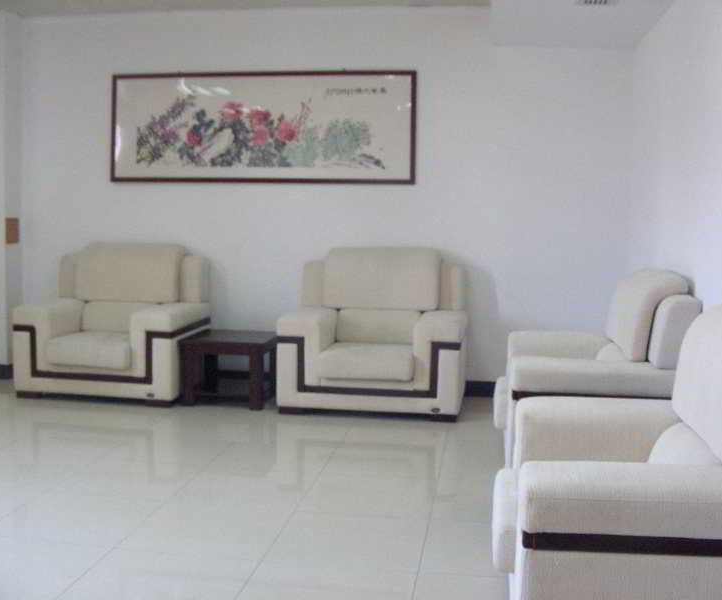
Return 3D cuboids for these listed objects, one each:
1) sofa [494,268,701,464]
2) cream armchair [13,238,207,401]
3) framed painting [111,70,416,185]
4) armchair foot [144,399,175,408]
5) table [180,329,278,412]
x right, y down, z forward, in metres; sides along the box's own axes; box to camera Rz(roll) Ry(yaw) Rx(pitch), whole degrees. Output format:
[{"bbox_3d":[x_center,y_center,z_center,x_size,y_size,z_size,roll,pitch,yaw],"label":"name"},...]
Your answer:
[{"bbox_3d":[1.158,0.345,4.531,0.926,1.074,1.187,1,5,8],"label":"sofa"},{"bbox_3d":[-1.775,0.139,6.331,1.187,1.074,0.886,2,6,11],"label":"cream armchair"},{"bbox_3d":[-0.732,-1.246,6.387,2.265,0.784,0.044,1,5,8],"label":"framed painting"},{"bbox_3d":[-1.353,0.690,5.959,0.195,0.048,0.110,2,6,8],"label":"armchair foot"},{"bbox_3d":[-0.888,0.476,6.173,0.591,0.453,0.611,1,5,8],"label":"table"}]

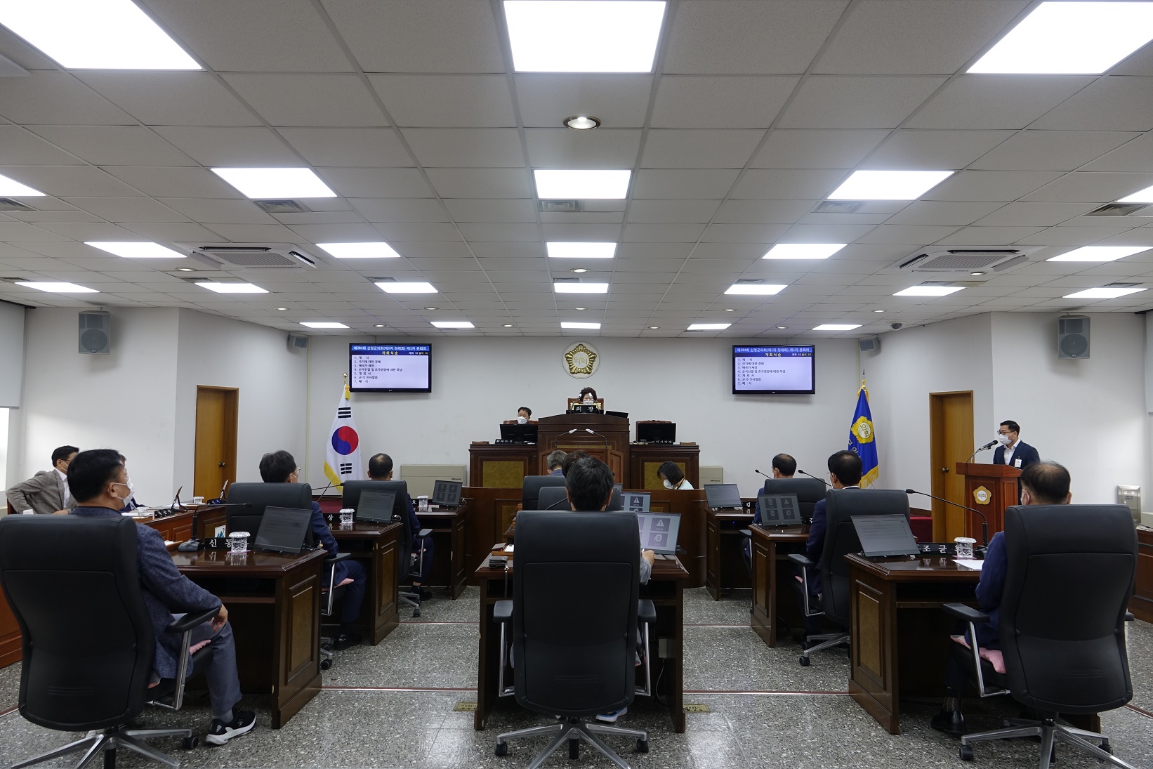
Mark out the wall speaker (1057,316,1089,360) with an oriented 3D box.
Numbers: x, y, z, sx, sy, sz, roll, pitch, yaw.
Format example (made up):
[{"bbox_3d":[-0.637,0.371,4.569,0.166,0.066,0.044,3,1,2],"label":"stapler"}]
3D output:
[{"bbox_3d":[6.163,-0.580,9.527,0.340,0.510,0.310,-1,9,25],"label":"wall speaker"}]

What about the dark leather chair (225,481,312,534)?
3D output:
[{"bbox_3d":[-1.725,1.145,4.702,0.660,1.120,0.690,0,-3,6],"label":"dark leather chair"}]

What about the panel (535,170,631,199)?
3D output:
[{"bbox_3d":[0.036,-1.242,4.758,0.585,0.040,0.570,0,-3,0],"label":"panel"}]

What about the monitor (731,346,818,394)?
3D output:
[{"bbox_3d":[3.221,-0.238,12.523,1.340,0.800,0.080,0,0,0],"label":"monitor"}]

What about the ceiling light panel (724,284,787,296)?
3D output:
[{"bbox_3d":[1.939,-1.031,8.352,0.585,0.040,0.570,0,-3,0],"label":"ceiling light panel"}]

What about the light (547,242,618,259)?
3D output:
[{"bbox_3d":[0.044,-1.150,6.548,0.595,0.060,0.595,0,-3,0],"label":"light"}]

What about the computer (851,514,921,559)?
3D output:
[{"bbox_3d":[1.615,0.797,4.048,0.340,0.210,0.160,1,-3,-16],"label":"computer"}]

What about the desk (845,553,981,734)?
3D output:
[{"bbox_3d":[1.986,1.302,3.932,1.020,0.738,0.545,0,-3,-1],"label":"desk"}]

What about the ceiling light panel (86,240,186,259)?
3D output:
[{"bbox_3d":[-3.786,-1.168,6.641,0.595,0.060,0.595,0,-3,0],"label":"ceiling light panel"}]

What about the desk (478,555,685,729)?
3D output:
[{"bbox_3d":[0.028,1.290,3.931,1.020,0.738,0.545,0,-3,1],"label":"desk"}]

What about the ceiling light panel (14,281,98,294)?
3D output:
[{"bbox_3d":[-5.668,-1.079,8.428,0.580,0.045,0.580,0,-3,0],"label":"ceiling light panel"}]

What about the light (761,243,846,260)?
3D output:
[{"bbox_3d":[1.933,-1.132,6.546,0.585,0.040,0.570,0,-3,0],"label":"light"}]

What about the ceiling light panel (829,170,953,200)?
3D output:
[{"bbox_3d":[1.924,-1.235,4.754,0.595,0.060,0.595,0,-3,0],"label":"ceiling light panel"}]

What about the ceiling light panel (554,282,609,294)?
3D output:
[{"bbox_3d":[0.054,-1.049,8.332,0.580,0.045,0.580,0,-3,0],"label":"ceiling light panel"}]

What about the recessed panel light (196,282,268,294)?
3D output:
[{"bbox_3d":[-3.748,-1.068,8.411,0.580,0.045,0.580,0,-3,0],"label":"recessed panel light"}]

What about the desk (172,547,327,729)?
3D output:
[{"bbox_3d":[-1.837,1.220,3.793,1.030,0.750,0.570,0,-3,2],"label":"desk"}]

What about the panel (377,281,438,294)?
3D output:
[{"bbox_3d":[-1.844,-1.063,8.374,0.600,0.050,0.600,0,-3,0],"label":"panel"}]

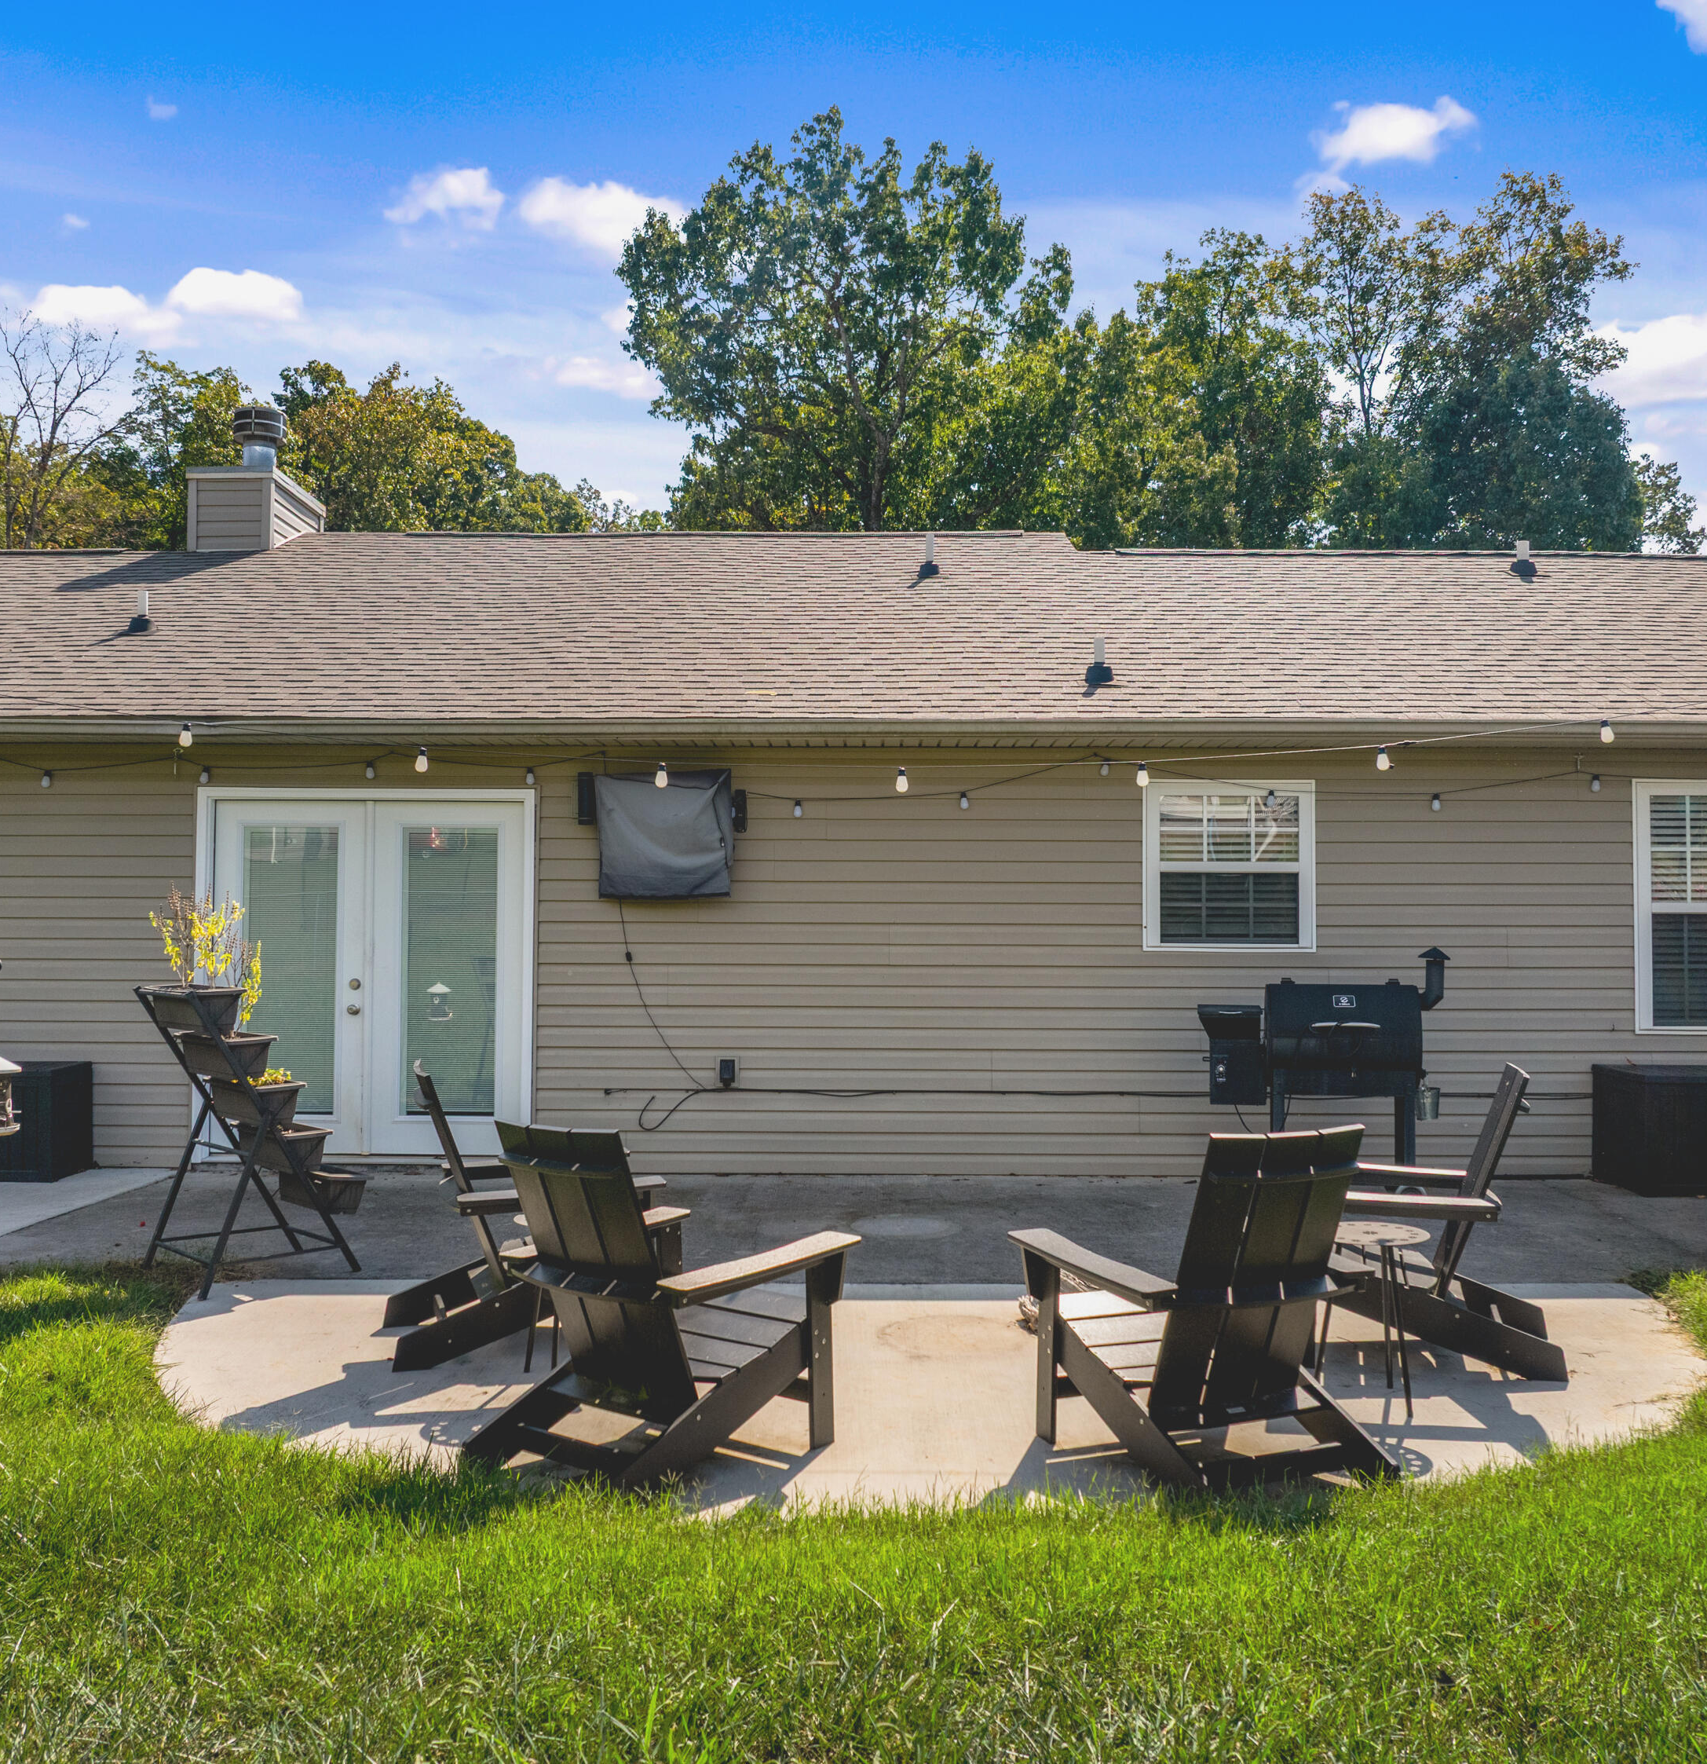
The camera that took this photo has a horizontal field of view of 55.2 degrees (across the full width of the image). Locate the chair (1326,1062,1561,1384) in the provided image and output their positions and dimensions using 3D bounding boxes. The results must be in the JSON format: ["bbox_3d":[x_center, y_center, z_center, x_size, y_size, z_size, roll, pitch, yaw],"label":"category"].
[{"bbox_3d":[1.943,1.124,5.636,0.893,0.965,0.789,0,-2,16],"label":"chair"}]

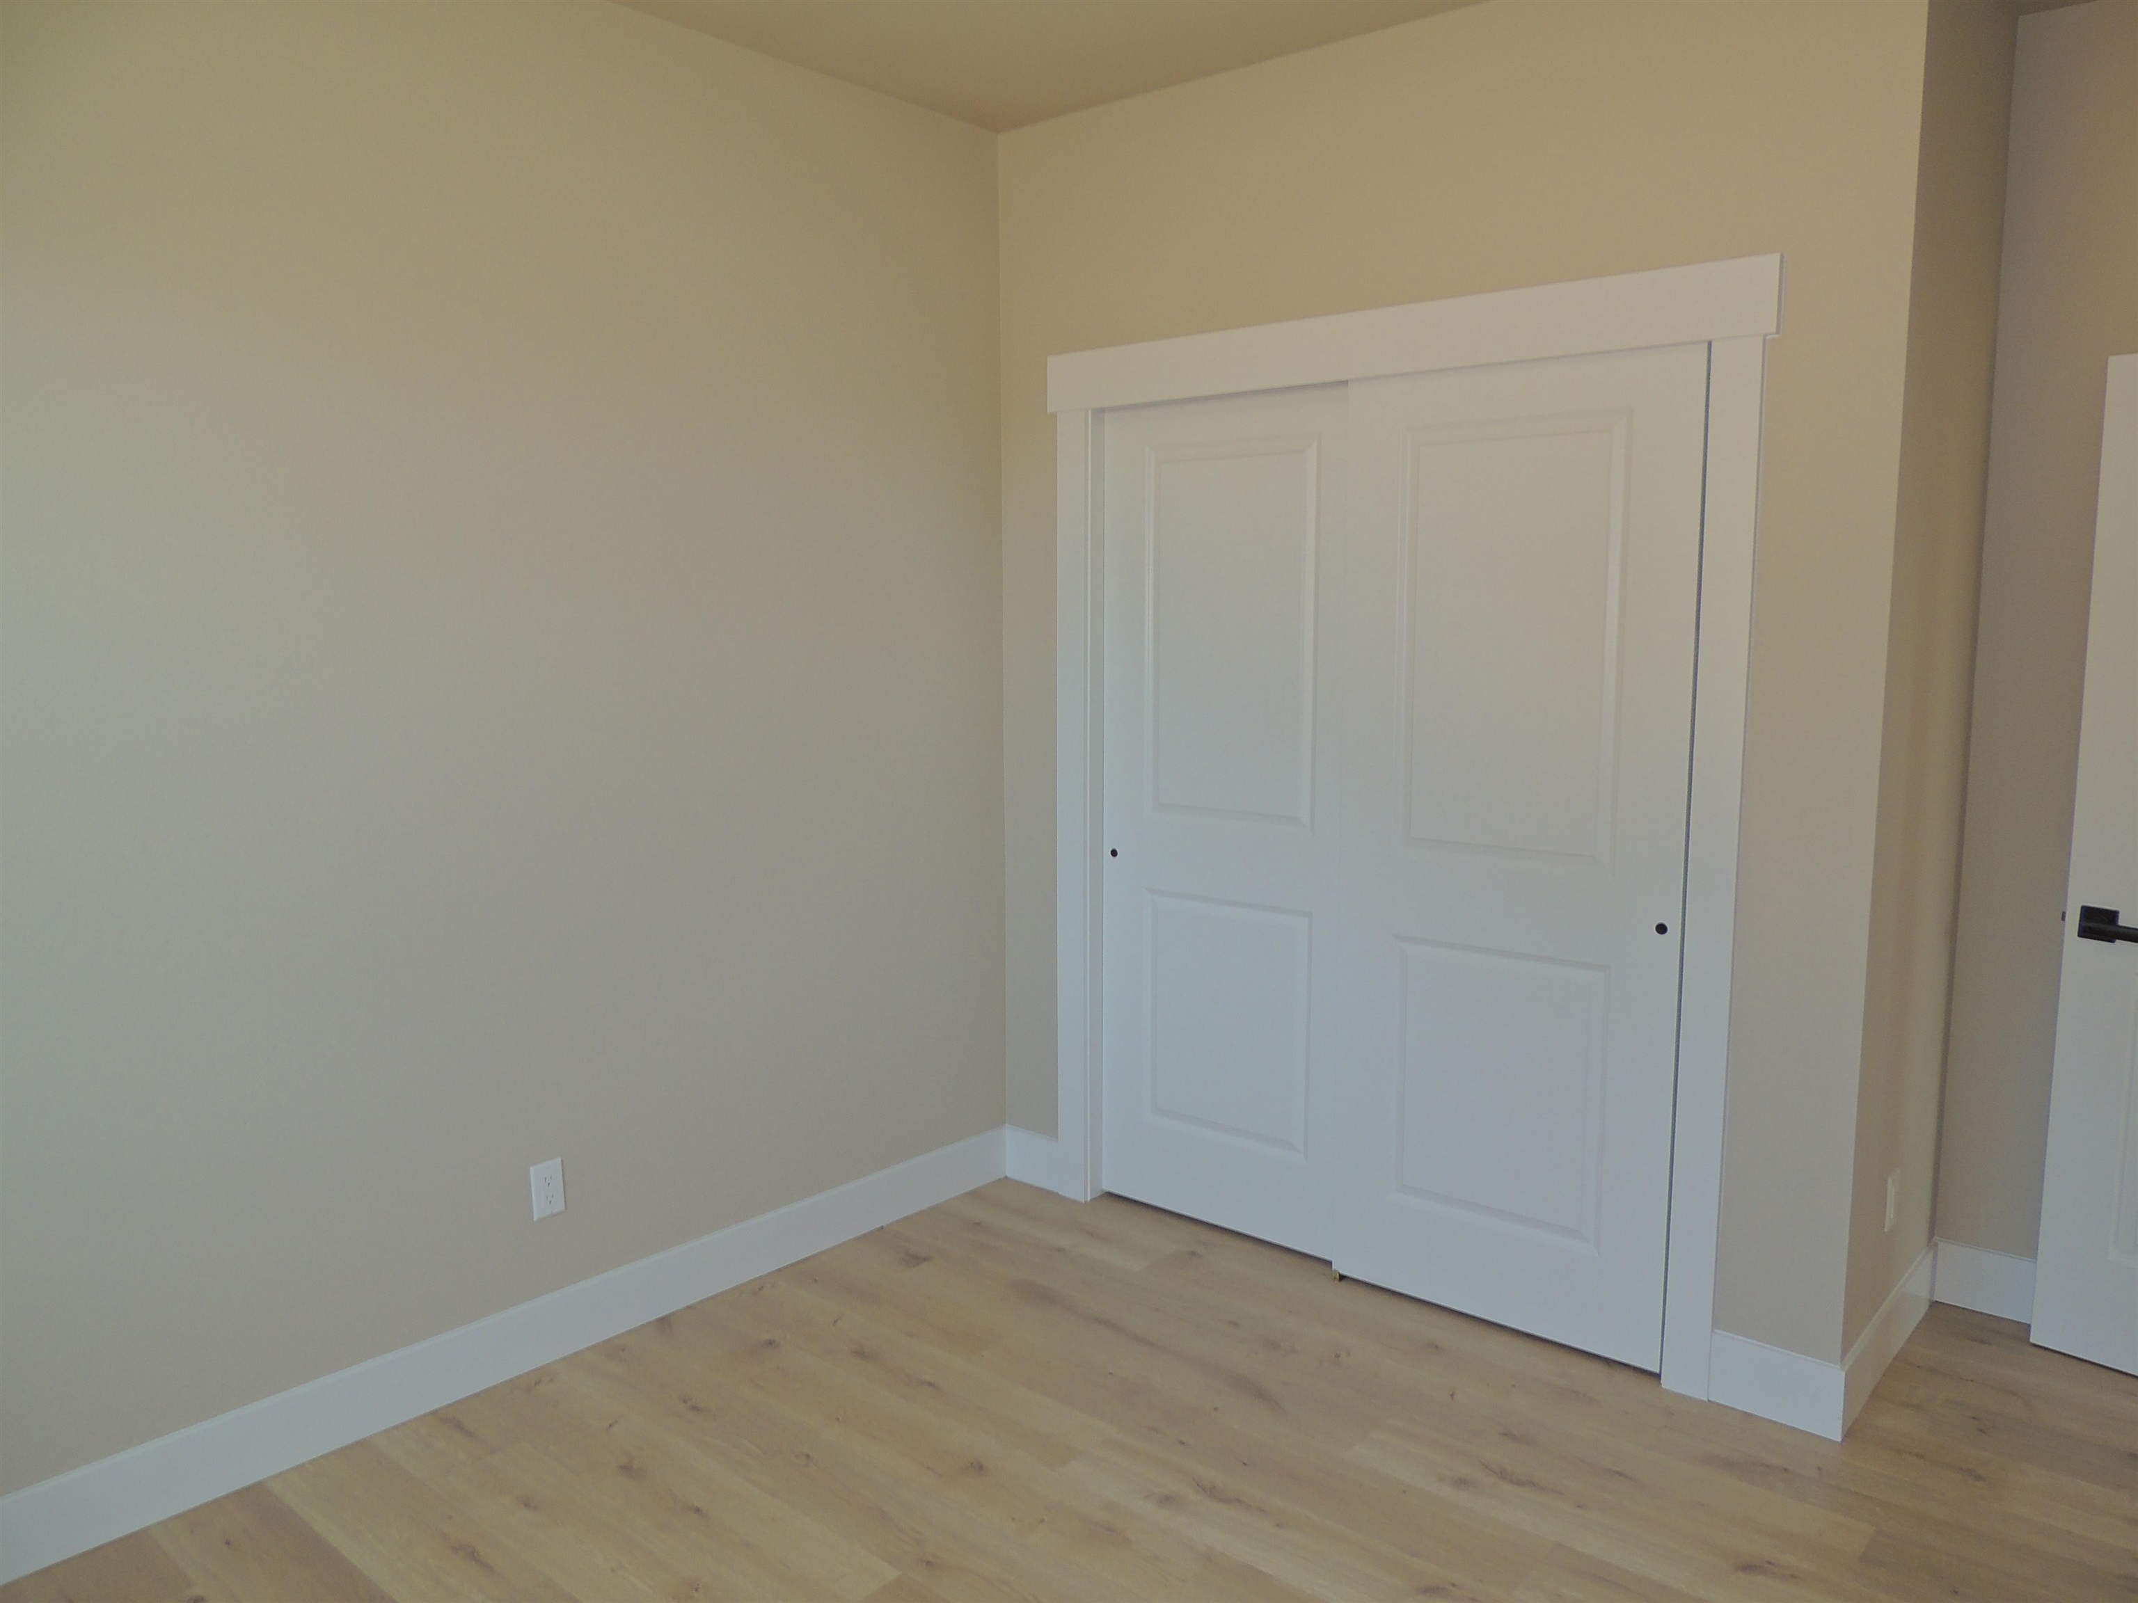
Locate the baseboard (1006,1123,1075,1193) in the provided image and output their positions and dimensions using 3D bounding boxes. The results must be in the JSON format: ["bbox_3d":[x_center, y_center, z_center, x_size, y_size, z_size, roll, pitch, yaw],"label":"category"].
[{"bbox_3d":[-0.093,0.975,4.031,0.210,0.140,0.019,6,9,40],"label":"baseboard"}]

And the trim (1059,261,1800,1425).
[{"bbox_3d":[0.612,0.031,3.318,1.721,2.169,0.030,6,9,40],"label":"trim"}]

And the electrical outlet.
[{"bbox_3d":[-1.065,0.793,3.034,0.010,0.113,0.070,6,9,40],"label":"electrical outlet"}]

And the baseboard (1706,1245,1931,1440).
[{"bbox_3d":[1.595,1.075,3.115,0.240,0.140,0.787,6,9,40],"label":"baseboard"}]

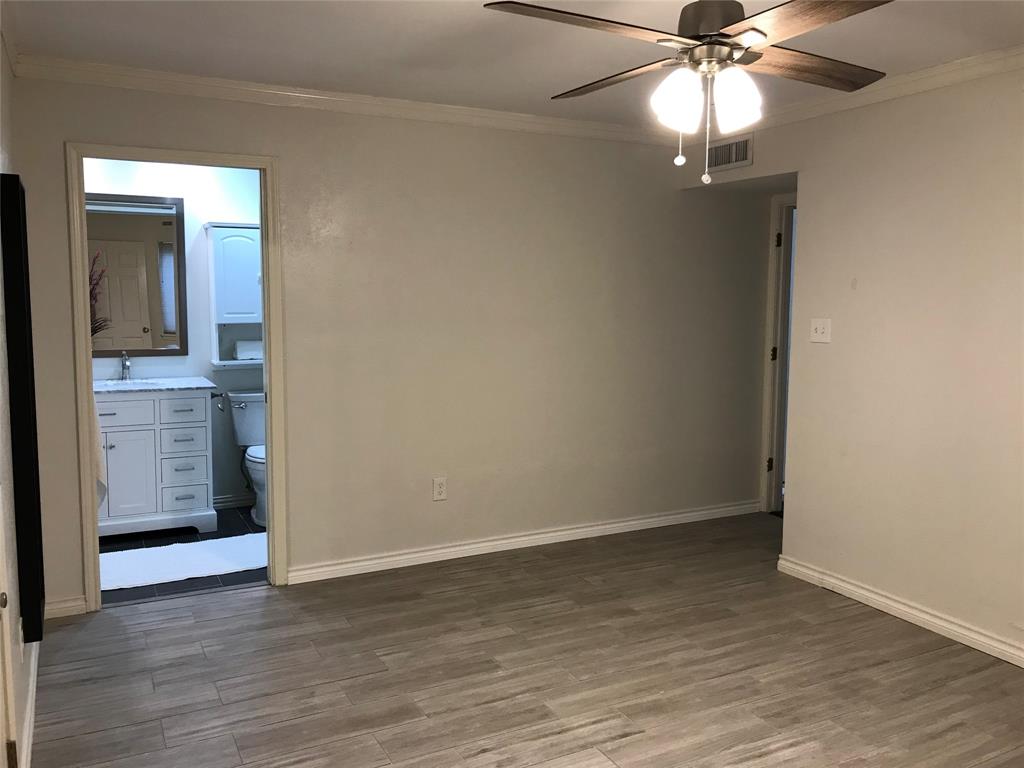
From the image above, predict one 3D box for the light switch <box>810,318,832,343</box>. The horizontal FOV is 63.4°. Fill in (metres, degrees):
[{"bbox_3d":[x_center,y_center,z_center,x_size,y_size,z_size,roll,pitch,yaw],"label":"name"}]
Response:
[{"bbox_3d":[1.535,-0.262,4.107,0.012,0.118,0.120,-3,7,-28],"label":"light switch"}]

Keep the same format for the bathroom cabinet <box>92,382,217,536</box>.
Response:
[{"bbox_3d":[-2.319,0.449,5.067,0.925,0.894,0.555,-3,7,-28],"label":"bathroom cabinet"}]

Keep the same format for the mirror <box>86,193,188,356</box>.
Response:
[{"bbox_3d":[-2.438,-0.670,5.178,0.760,1.008,0.030,-3,7,-28],"label":"mirror"}]

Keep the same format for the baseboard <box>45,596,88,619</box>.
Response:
[{"bbox_3d":[-2.001,1.004,3.701,0.170,0.085,0.015,-3,7,-28],"label":"baseboard"}]

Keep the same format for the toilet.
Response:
[{"bbox_3d":[-1.558,0.470,5.364,0.430,0.800,0.710,-3,7,-28],"label":"toilet"}]

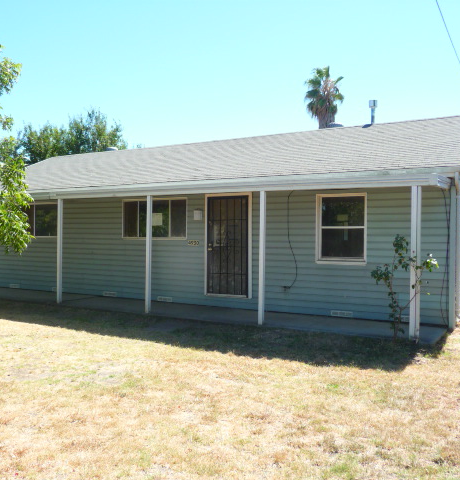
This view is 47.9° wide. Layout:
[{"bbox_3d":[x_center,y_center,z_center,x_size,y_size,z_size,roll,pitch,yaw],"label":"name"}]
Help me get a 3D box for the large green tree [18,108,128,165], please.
[{"bbox_3d":[-8.481,-2.873,28.003,6.200,8.478,6.000,1,0,30],"label":"large green tree"}]

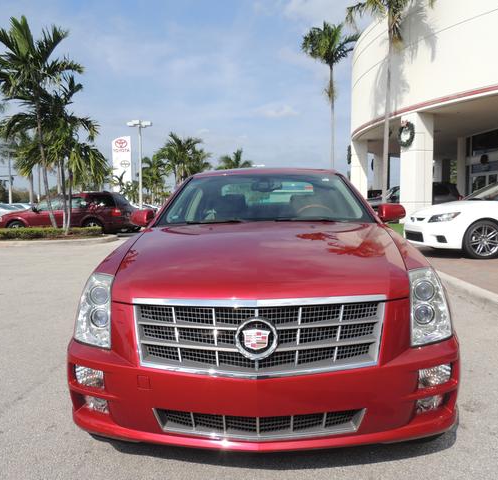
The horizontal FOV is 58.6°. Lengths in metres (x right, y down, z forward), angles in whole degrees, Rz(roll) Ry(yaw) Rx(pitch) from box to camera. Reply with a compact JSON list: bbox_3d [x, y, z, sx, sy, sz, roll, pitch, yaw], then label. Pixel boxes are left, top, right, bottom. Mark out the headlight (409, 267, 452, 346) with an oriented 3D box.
[{"bbox_3d":[0.790,0.288,1.959,0.260,0.310,0.400,0,4,3],"label":"headlight"}]

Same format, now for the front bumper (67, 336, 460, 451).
[{"bbox_3d":[0.044,0.579,1.855,1.820,0.360,0.560,0,4,3],"label":"front bumper"}]

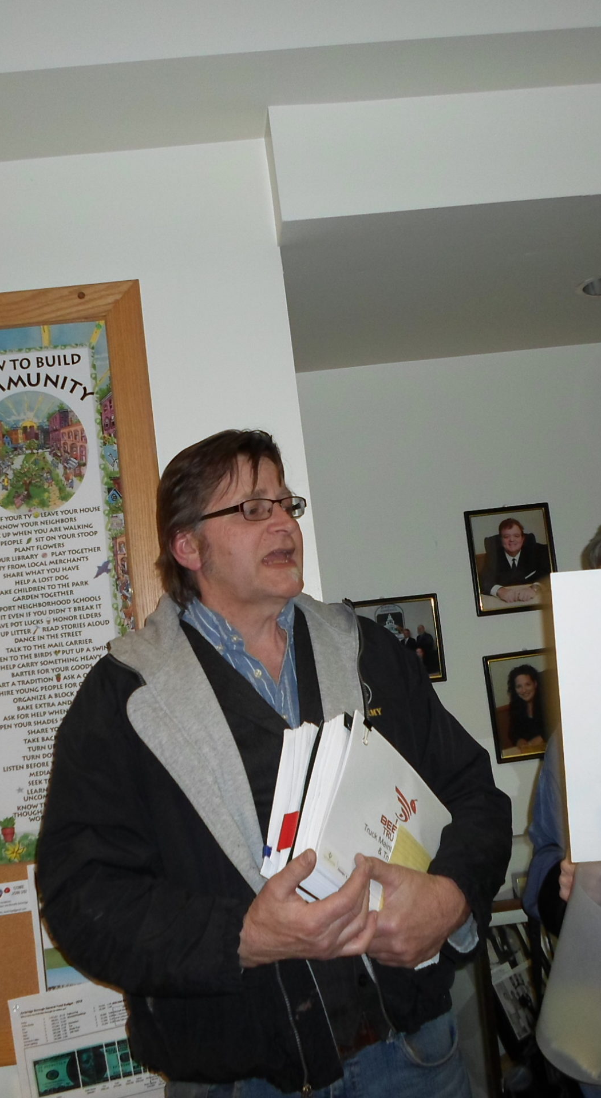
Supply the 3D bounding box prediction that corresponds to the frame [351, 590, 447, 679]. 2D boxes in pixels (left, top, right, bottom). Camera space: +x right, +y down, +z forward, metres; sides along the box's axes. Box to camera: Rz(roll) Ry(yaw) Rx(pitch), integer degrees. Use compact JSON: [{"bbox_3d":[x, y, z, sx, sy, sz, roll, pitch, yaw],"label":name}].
[{"bbox_3d":[0.234,0.247,2.757,0.279,0.228,0.020,-6,-5,-4],"label":"frame"}]

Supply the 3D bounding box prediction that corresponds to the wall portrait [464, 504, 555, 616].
[{"bbox_3d":[0.567,0.027,2.799,0.228,0.279,0.020,-6,-5,-4],"label":"wall portrait"}]

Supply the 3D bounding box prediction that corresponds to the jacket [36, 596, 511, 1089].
[{"bbox_3d":[-0.032,0.415,1.530,0.670,0.680,0.430,-4,-6,-27],"label":"jacket"}]

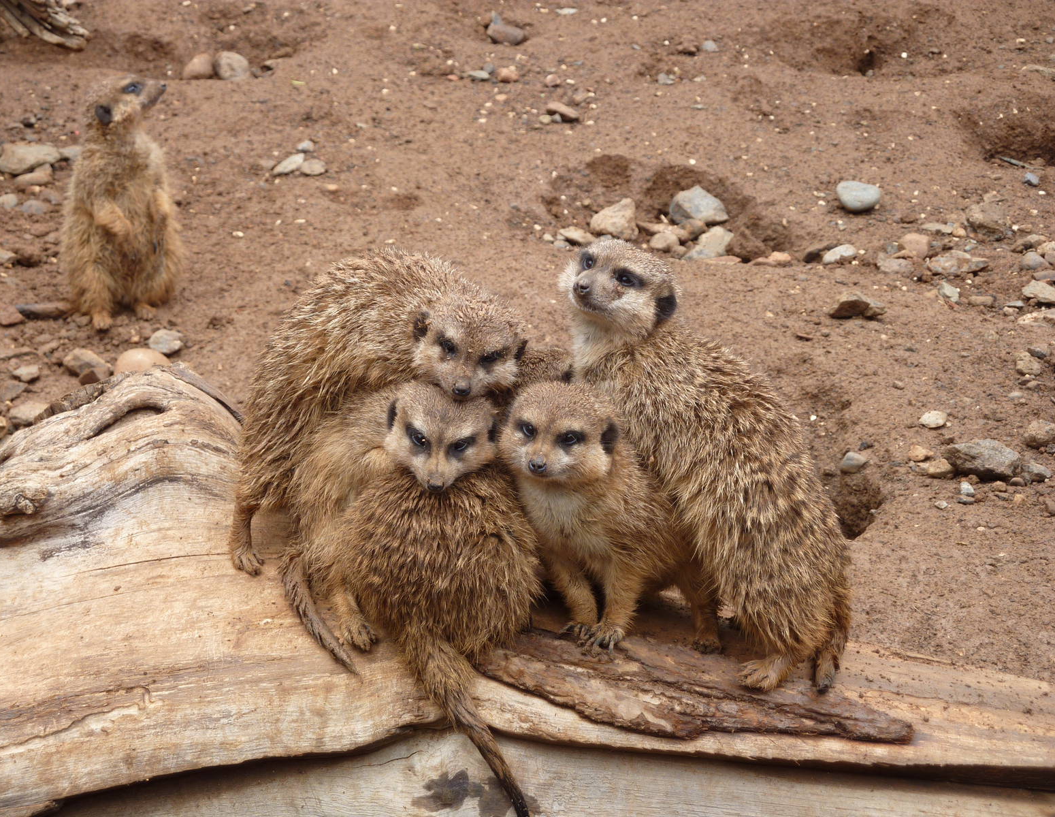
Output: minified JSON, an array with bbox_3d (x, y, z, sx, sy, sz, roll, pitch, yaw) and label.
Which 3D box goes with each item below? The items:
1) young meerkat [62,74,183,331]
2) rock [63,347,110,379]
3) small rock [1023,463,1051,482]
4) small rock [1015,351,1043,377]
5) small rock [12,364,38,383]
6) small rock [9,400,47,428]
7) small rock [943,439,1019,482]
[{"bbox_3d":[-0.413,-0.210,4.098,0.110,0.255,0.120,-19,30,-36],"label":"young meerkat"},{"bbox_3d":[-0.396,-0.039,3.617,0.042,0.030,0.034,0,23,0],"label":"rock"},{"bbox_3d":[0.480,0.060,3.790,0.027,0.018,0.022,0,24,0],"label":"small rock"},{"bbox_3d":[0.452,-0.040,3.629,0.025,0.020,0.022,0,23,0],"label":"small rock"},{"bbox_3d":[-0.469,-0.033,3.759,0.025,0.016,0.023,0,20,0],"label":"small rock"},{"bbox_3d":[-0.450,0.006,3.640,0.039,0.027,0.036,0,20,0],"label":"small rock"},{"bbox_3d":[0.428,0.049,3.794,0.071,0.036,0.047,0,24,0],"label":"small rock"}]

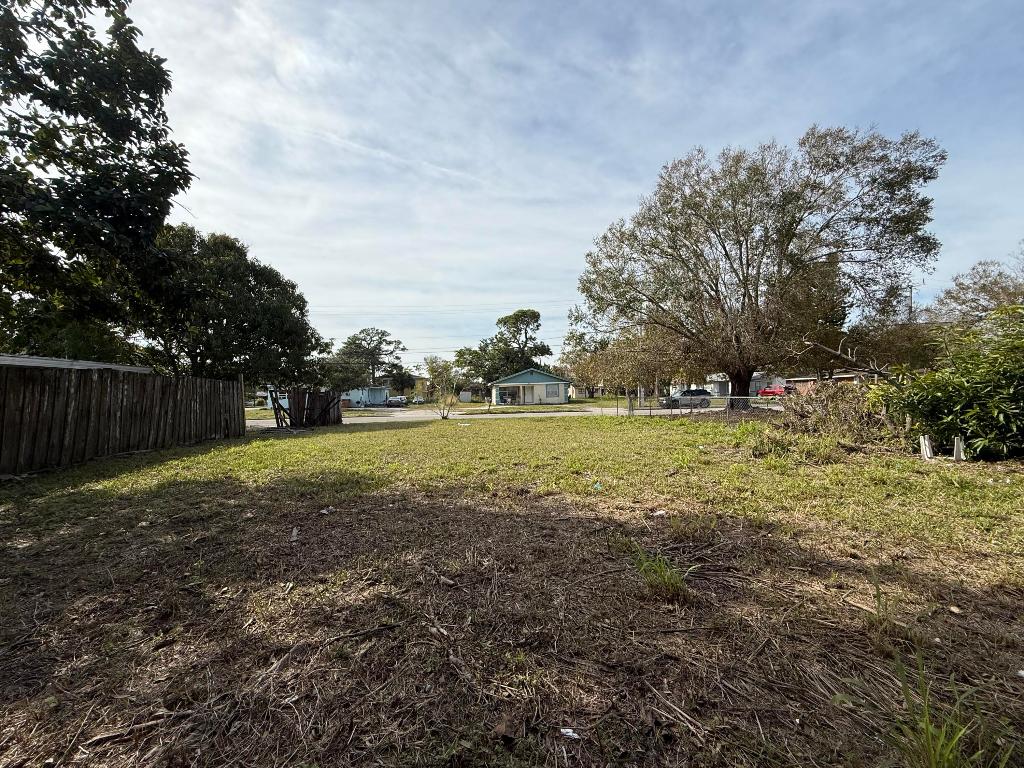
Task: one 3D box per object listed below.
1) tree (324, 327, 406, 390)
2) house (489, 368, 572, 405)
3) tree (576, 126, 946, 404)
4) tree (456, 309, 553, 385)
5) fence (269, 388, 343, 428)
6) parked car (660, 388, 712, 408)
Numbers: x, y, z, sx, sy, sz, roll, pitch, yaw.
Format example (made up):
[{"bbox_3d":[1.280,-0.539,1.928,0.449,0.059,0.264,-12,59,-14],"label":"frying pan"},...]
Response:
[{"bbox_3d":[-21.934,-2.695,62.000,12.000,12.000,11.000,-1,-1,0],"label":"tree"},{"bbox_3d":[2.155,0.368,52.500,9.400,4.150,9.500,-1,-1,-5],"label":"house"},{"bbox_3d":[14.639,-6.637,26.300,18.800,16.200,17.500,-1,-1,0],"label":"tree"},{"bbox_3d":[-1.334,-4.552,65.000,15.000,14.500,13.500,-1,-1,0],"label":"tree"},{"bbox_3d":[-10.472,1.217,21.000,3.650,1.900,0.500,-1,-1,-3],"label":"fence"},{"bbox_3d":[15.921,1.386,38.000,4.500,1.670,1.850,-1,-1,-5],"label":"parked car"}]

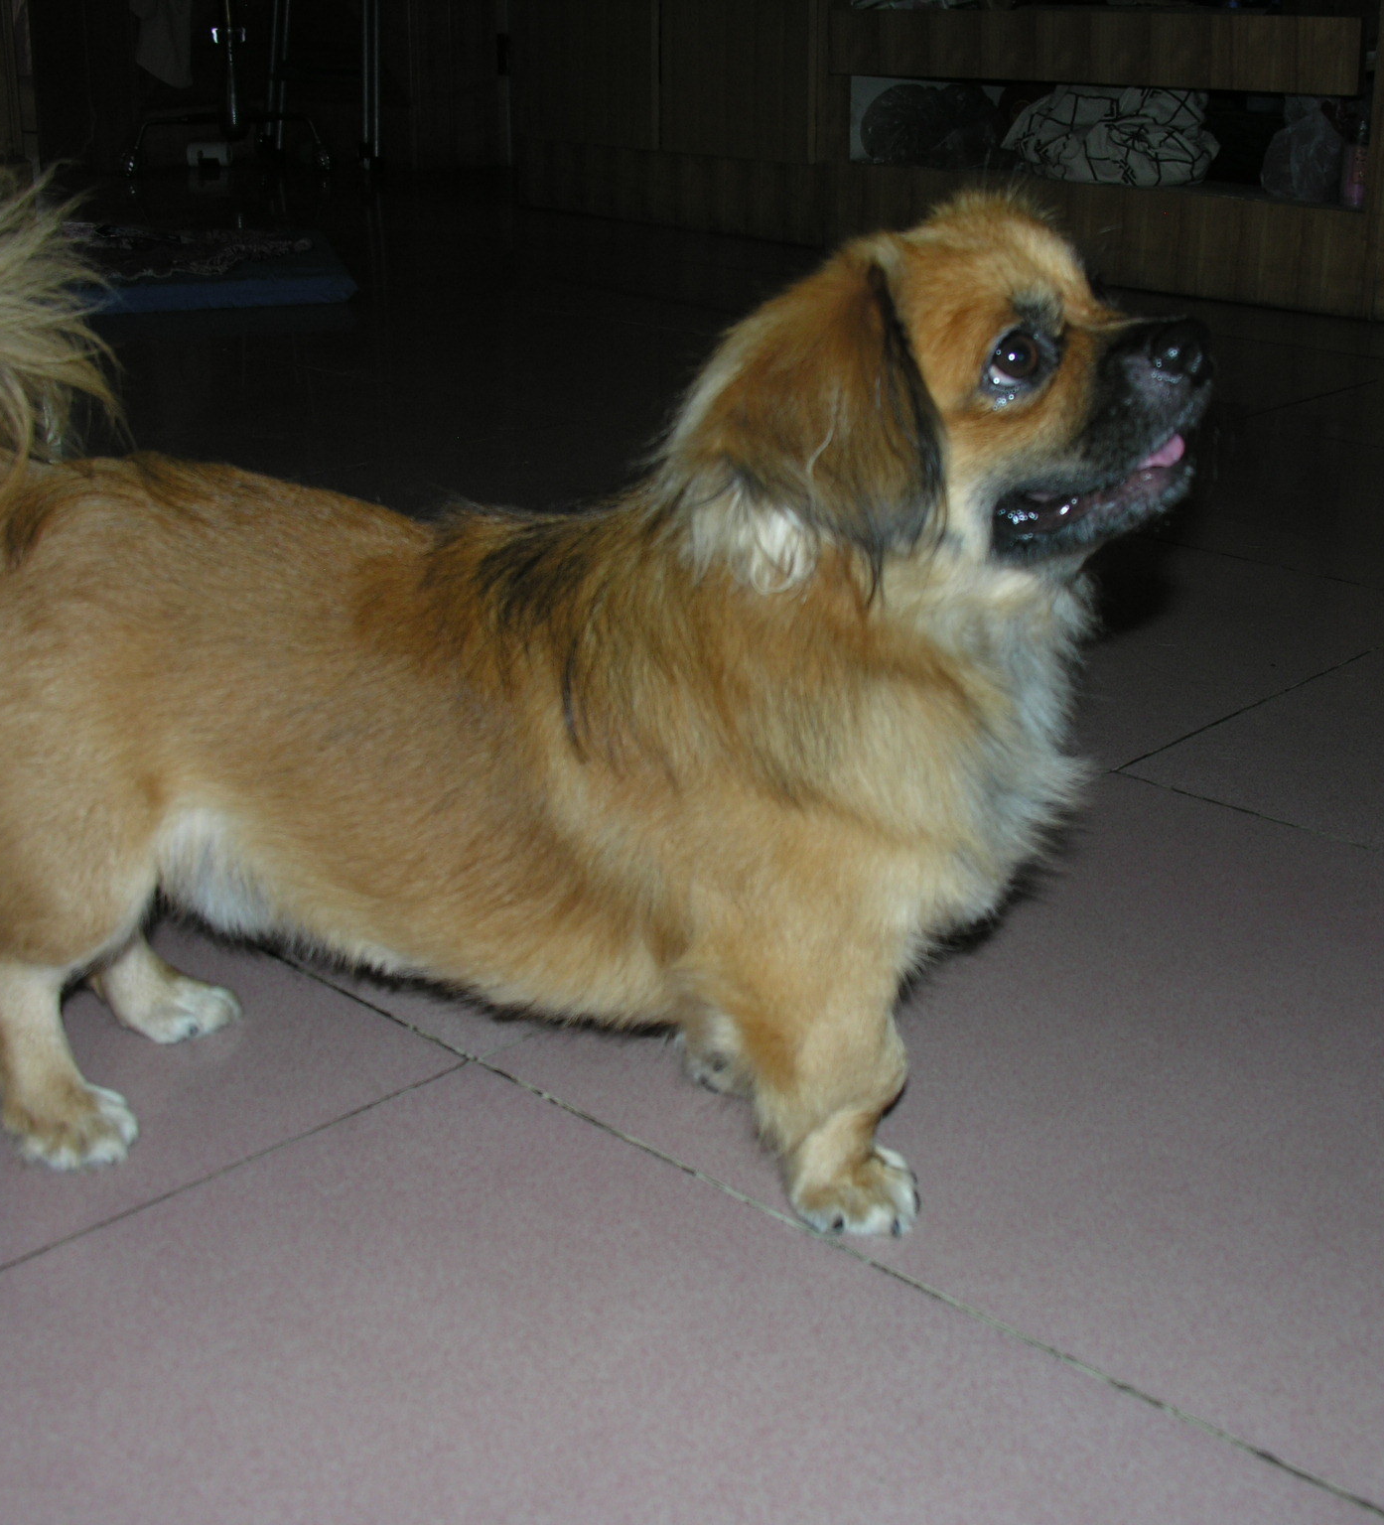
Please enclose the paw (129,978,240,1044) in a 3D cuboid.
[{"bbox_3d":[-0.253,0.119,1.020,0.053,0.027,0.042,1,21,3],"label":"paw"}]

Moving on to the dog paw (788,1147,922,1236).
[{"bbox_3d":[0.069,0.176,0.871,0.052,0.031,0.044,17,26,37],"label":"dog paw"}]

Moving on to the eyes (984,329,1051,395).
[{"bbox_3d":[0.119,-0.147,0.754,0.024,0.022,0.014,-12,9,-29],"label":"eyes"}]

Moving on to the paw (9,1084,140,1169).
[{"bbox_3d":[-0.277,0.157,0.917,0.055,0.028,0.045,16,26,35],"label":"paw"}]

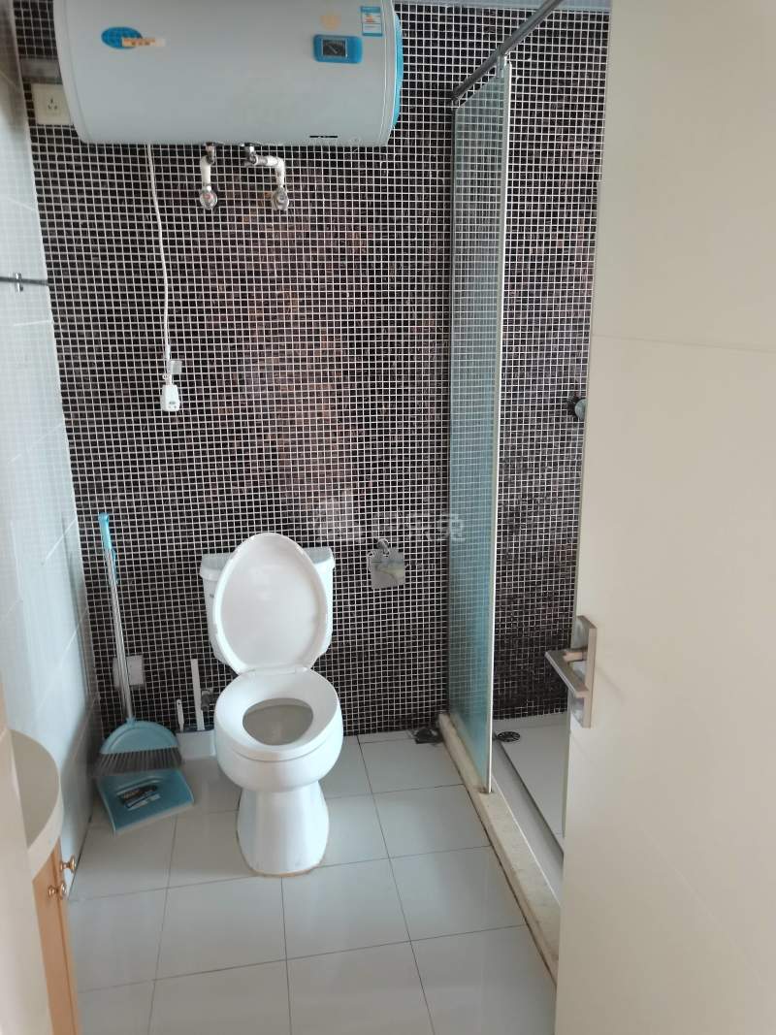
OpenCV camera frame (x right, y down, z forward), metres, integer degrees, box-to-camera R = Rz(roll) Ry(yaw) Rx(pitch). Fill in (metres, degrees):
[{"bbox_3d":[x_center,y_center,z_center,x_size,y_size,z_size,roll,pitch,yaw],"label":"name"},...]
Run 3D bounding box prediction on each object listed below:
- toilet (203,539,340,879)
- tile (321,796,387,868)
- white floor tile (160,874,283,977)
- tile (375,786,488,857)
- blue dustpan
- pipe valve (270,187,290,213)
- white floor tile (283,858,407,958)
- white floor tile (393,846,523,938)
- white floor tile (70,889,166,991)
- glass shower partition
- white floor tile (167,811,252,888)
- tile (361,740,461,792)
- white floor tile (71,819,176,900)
[{"bbox_3d":[-0.332,0.492,2.294,0.410,0.830,0.700,-3,15,-9],"label":"toilet"},{"bbox_3d":[-0.168,0.926,2.285,0.300,0.010,0.300,-3,15,-9],"label":"tile"},{"bbox_3d":[-0.413,1.022,1.955,0.300,0.010,0.300,-3,16,-10],"label":"white floor tile"},{"bbox_3d":[0.128,0.908,2.334,0.300,0.010,0.300,-3,15,-9],"label":"tile"},{"bbox_3d":[-0.783,0.444,2.336,0.250,0.910,0.265,-11,18,-33],"label":"blue dustpan"},{"bbox_3d":[-0.310,-0.915,2.240,0.050,0.067,0.075,-3,16,-10],"label":"pipe valve"},{"bbox_3d":[-0.117,1.006,2.005,0.300,0.010,0.300,-3,16,-10],"label":"white floor tile"},{"bbox_3d":[0.176,0.989,2.055,0.295,0.010,0.300,-3,16,-10],"label":"white floor tile"},{"bbox_3d":[-0.687,1.038,1.909,0.258,0.010,0.300,-3,16,-10],"label":"white floor tile"},{"bbox_3d":[0.255,-0.183,2.341,0.020,2.000,0.490,-3,15,-9],"label":"glass shower partition"},{"bbox_3d":[-0.463,0.943,2.237,0.300,0.010,0.300,-3,15,-9],"label":"white floor tile"},{"bbox_3d":[0.076,0.831,2.619,0.300,0.010,0.300,-3,15,-9],"label":"tile"},{"bbox_3d":[-0.737,0.959,2.192,0.255,0.010,0.300,-3,15,-9],"label":"white floor tile"}]

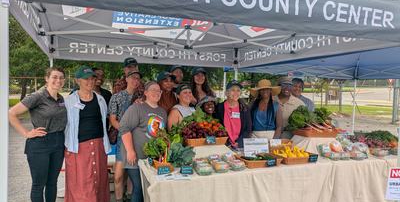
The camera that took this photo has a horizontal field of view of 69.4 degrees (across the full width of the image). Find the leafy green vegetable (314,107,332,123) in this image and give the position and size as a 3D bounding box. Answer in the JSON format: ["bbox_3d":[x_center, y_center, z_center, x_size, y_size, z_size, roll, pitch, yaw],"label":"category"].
[{"bbox_3d":[1.517,0.178,3.570,0.200,0.180,0.200,0,1,-15],"label":"leafy green vegetable"}]

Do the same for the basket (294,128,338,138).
[{"bbox_3d":[1.395,0.386,3.490,0.420,0.090,0.300,0,1,-8],"label":"basket"}]

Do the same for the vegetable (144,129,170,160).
[{"bbox_3d":[-0.405,0.414,2.750,0.230,0.260,0.220,0,1,-20],"label":"vegetable"}]

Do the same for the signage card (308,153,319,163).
[{"bbox_3d":[1.145,0.582,2.910,0.105,0.080,0.025,0,1,-14],"label":"signage card"}]

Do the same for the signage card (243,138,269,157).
[{"bbox_3d":[0.563,0.475,2.880,0.270,0.210,0.020,0,1,-8],"label":"signage card"}]

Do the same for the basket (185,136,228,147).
[{"bbox_3d":[0.030,0.389,2.910,0.430,0.090,0.290,0,1,-19],"label":"basket"}]

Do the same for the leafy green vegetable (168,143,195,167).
[{"bbox_3d":[-0.173,0.509,2.690,0.220,0.200,0.200,0,1,-20],"label":"leafy green vegetable"}]

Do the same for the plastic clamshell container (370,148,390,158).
[{"bbox_3d":[2.050,0.580,3.280,0.160,0.085,0.140,0,1,-20],"label":"plastic clamshell container"}]

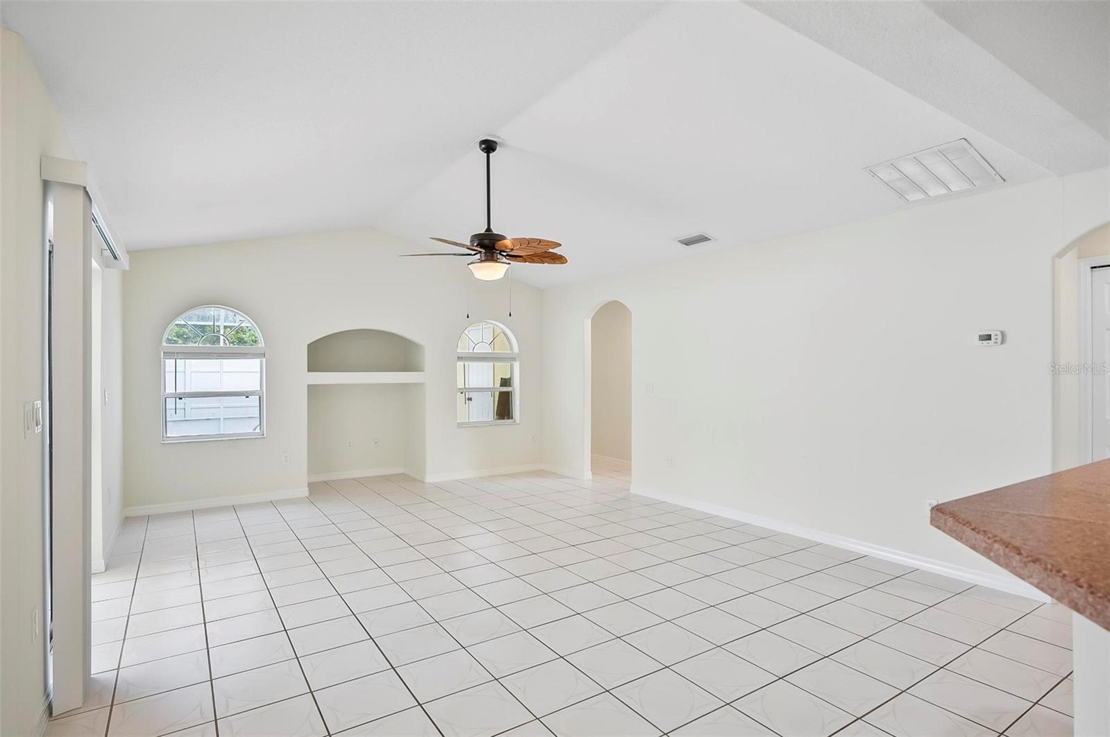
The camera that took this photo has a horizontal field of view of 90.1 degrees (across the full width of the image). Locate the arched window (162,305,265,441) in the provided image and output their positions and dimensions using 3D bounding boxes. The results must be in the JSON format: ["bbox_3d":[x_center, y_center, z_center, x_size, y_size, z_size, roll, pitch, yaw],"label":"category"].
[{"bbox_3d":[-3.356,0.037,5.493,0.870,1.325,0.110,0,0,-32],"label":"arched window"}]

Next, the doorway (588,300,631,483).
[{"bbox_3d":[0.647,0.291,6.450,0.130,2.135,0.840,0,0,-34],"label":"doorway"}]

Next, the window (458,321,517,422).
[{"bbox_3d":[-0.865,0.057,7.090,0.865,1.315,0.120,0,0,-32],"label":"window"}]

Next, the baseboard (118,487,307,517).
[{"bbox_3d":[-3.291,1.321,5.510,1.550,0.087,0.020,0,0,-33],"label":"baseboard"}]

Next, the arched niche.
[{"bbox_3d":[-2.292,-0.201,6.579,1.310,0.485,0.750,0,0,-32],"label":"arched niche"}]

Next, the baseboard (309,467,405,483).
[{"bbox_3d":[-2.506,1.325,6.910,1.280,0.087,0.020,0,0,-32],"label":"baseboard"}]

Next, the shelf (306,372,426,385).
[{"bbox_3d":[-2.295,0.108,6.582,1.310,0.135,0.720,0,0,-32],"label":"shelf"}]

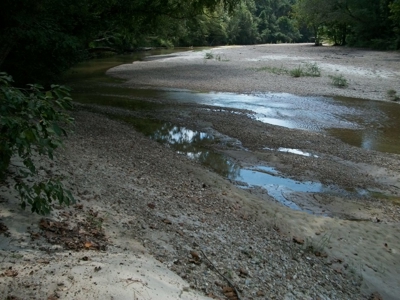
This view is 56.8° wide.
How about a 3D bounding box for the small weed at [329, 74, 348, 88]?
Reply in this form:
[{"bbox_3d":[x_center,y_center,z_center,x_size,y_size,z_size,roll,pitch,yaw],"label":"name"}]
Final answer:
[{"bbox_3d":[5.206,-2.580,13.898,0.650,0.433,0.552,6,18,19],"label":"small weed"}]

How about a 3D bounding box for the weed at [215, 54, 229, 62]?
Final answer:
[{"bbox_3d":[1.532,-6.523,26.351,0.974,0.508,0.731,1,17,3],"label":"weed"}]

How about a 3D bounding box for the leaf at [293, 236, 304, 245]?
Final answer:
[{"bbox_3d":[0.935,0.858,3.509,0.110,0.030,0.080,5,18,16],"label":"leaf"}]

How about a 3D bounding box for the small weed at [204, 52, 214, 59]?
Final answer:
[{"bbox_3d":[0.790,-7.863,30.763,0.819,0.447,0.696,0,17,1],"label":"small weed"}]

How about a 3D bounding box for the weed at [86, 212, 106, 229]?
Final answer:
[{"bbox_3d":[-0.906,0.615,3.237,0.160,0.080,0.125,-5,18,-17],"label":"weed"}]

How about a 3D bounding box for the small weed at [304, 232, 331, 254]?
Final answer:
[{"bbox_3d":[1.078,0.855,3.391,0.215,0.140,0.150,6,18,19],"label":"small weed"}]

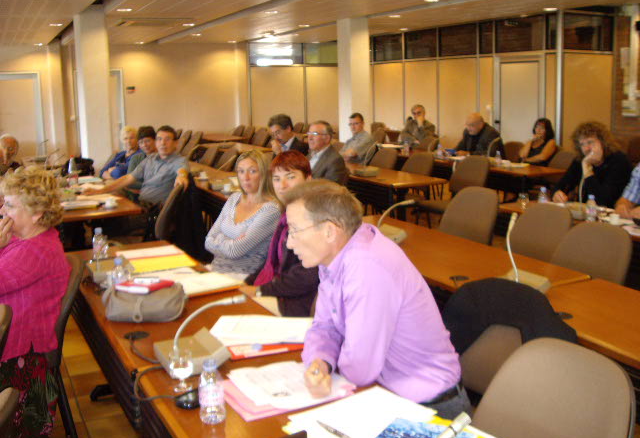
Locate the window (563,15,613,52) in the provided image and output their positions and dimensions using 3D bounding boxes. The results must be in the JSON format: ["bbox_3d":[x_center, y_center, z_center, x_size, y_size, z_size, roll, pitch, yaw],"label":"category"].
[{"bbox_3d":[4.101,-2.853,10.698,1.140,0.590,0.060,-6,11,-26],"label":"window"}]

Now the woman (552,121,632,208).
[{"bbox_3d":[1.855,-0.010,4.883,0.780,1.300,0.580,-6,11,-26],"label":"woman"}]

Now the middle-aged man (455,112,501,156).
[{"bbox_3d":[1.955,-0.627,8.508,0.750,1.250,0.580,-6,11,-26],"label":"middle-aged man"}]

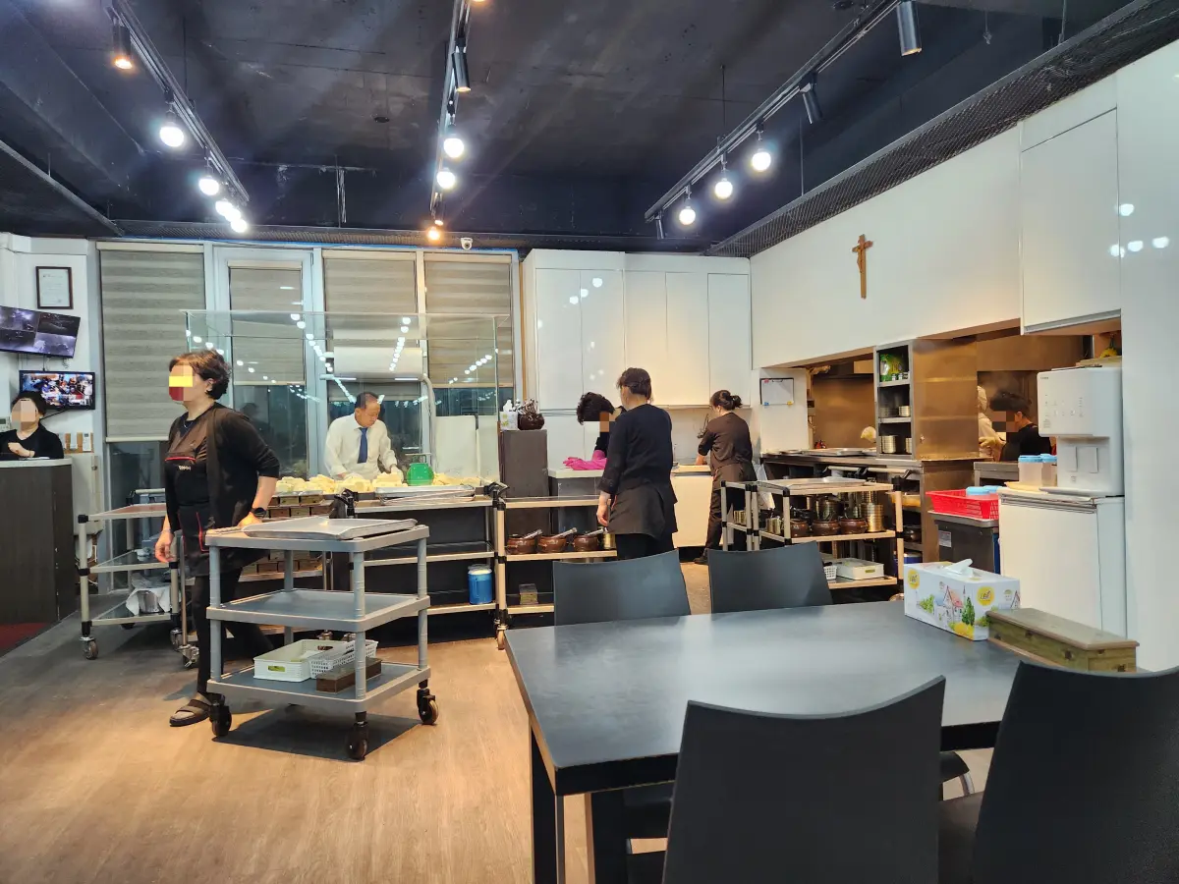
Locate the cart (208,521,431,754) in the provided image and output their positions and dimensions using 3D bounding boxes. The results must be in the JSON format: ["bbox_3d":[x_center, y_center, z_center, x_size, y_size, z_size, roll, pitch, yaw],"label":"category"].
[{"bbox_3d":[-1.102,0.772,3.218,0.780,0.830,0.460,-1,1,23],"label":"cart"}]

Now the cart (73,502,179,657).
[{"bbox_3d":[-2.700,0.796,4.829,0.490,0.830,0.810,-2,1,-14],"label":"cart"}]

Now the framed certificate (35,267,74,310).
[{"bbox_3d":[-4.198,-1.208,6.153,0.245,0.330,0.025,-2,1,-14],"label":"framed certificate"}]

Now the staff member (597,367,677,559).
[{"bbox_3d":[0.273,0.367,4.388,0.430,1.575,0.290,-2,1,-32],"label":"staff member"}]

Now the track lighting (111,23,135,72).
[{"bbox_3d":[-1.995,-1.689,3.345,0.080,0.190,0.080,-2,1,-14],"label":"track lighting"}]

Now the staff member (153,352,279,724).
[{"bbox_3d":[-1.700,0.393,3.580,0.520,1.610,0.520,-1,1,38],"label":"staff member"}]

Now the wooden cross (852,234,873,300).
[{"bbox_3d":[2.030,-1.313,5.851,0.045,0.465,0.240,-2,1,-14],"label":"wooden cross"}]

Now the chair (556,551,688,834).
[{"bbox_3d":[0.177,0.739,1.887,0.430,0.860,0.550,-2,1,-19],"label":"chair"}]

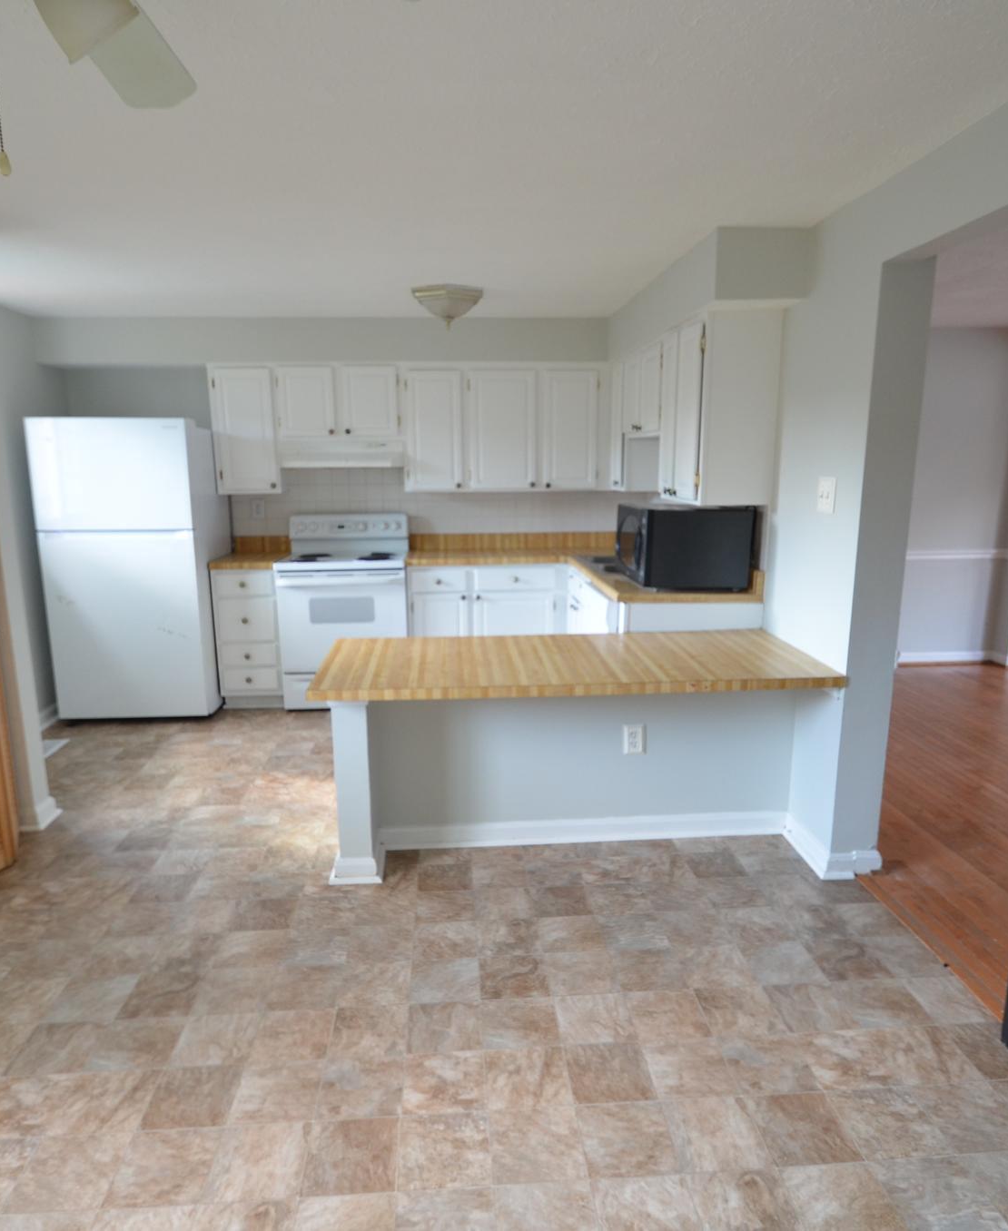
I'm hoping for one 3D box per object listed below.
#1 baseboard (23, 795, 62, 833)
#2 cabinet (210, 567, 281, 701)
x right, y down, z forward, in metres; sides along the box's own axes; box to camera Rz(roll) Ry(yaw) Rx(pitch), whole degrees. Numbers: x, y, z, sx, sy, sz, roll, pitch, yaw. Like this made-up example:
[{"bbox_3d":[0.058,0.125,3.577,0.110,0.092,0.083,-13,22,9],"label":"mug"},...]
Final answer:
[{"bbox_3d":[-1.975,0.837,3.313,0.089,0.095,0.179,-1,11,-4],"label":"baseboard"},{"bbox_3d":[-1.558,0.072,4.923,0.377,0.818,0.614,-1,11,-4],"label":"cabinet"}]

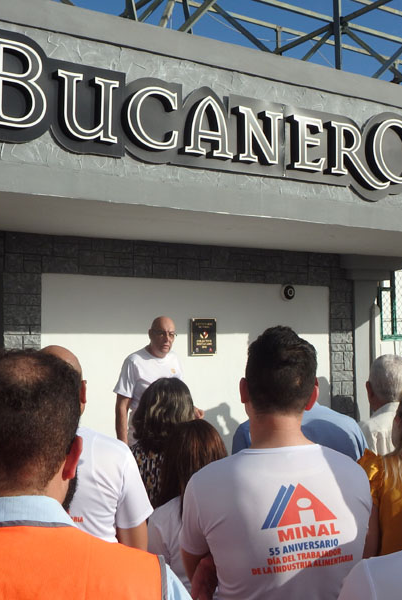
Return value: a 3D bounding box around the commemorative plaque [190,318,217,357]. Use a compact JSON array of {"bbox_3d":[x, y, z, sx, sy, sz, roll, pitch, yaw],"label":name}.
[{"bbox_3d":[0.025,0.297,6.350,0.240,0.300,0.030,1,-3,-34],"label":"commemorative plaque"}]

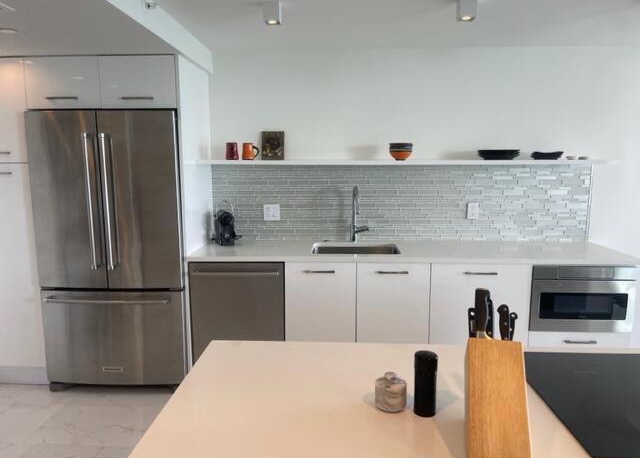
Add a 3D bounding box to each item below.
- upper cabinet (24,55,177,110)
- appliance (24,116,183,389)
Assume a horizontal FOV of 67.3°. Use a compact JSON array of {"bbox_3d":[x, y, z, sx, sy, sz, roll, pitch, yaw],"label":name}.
[{"bbox_3d":[-1.315,-0.925,3.216,0.932,0.312,0.625,0,8,3],"label":"upper cabinet"},{"bbox_3d":[-1.300,0.151,3.288,0.908,1.810,0.745,0,9,3],"label":"appliance"}]

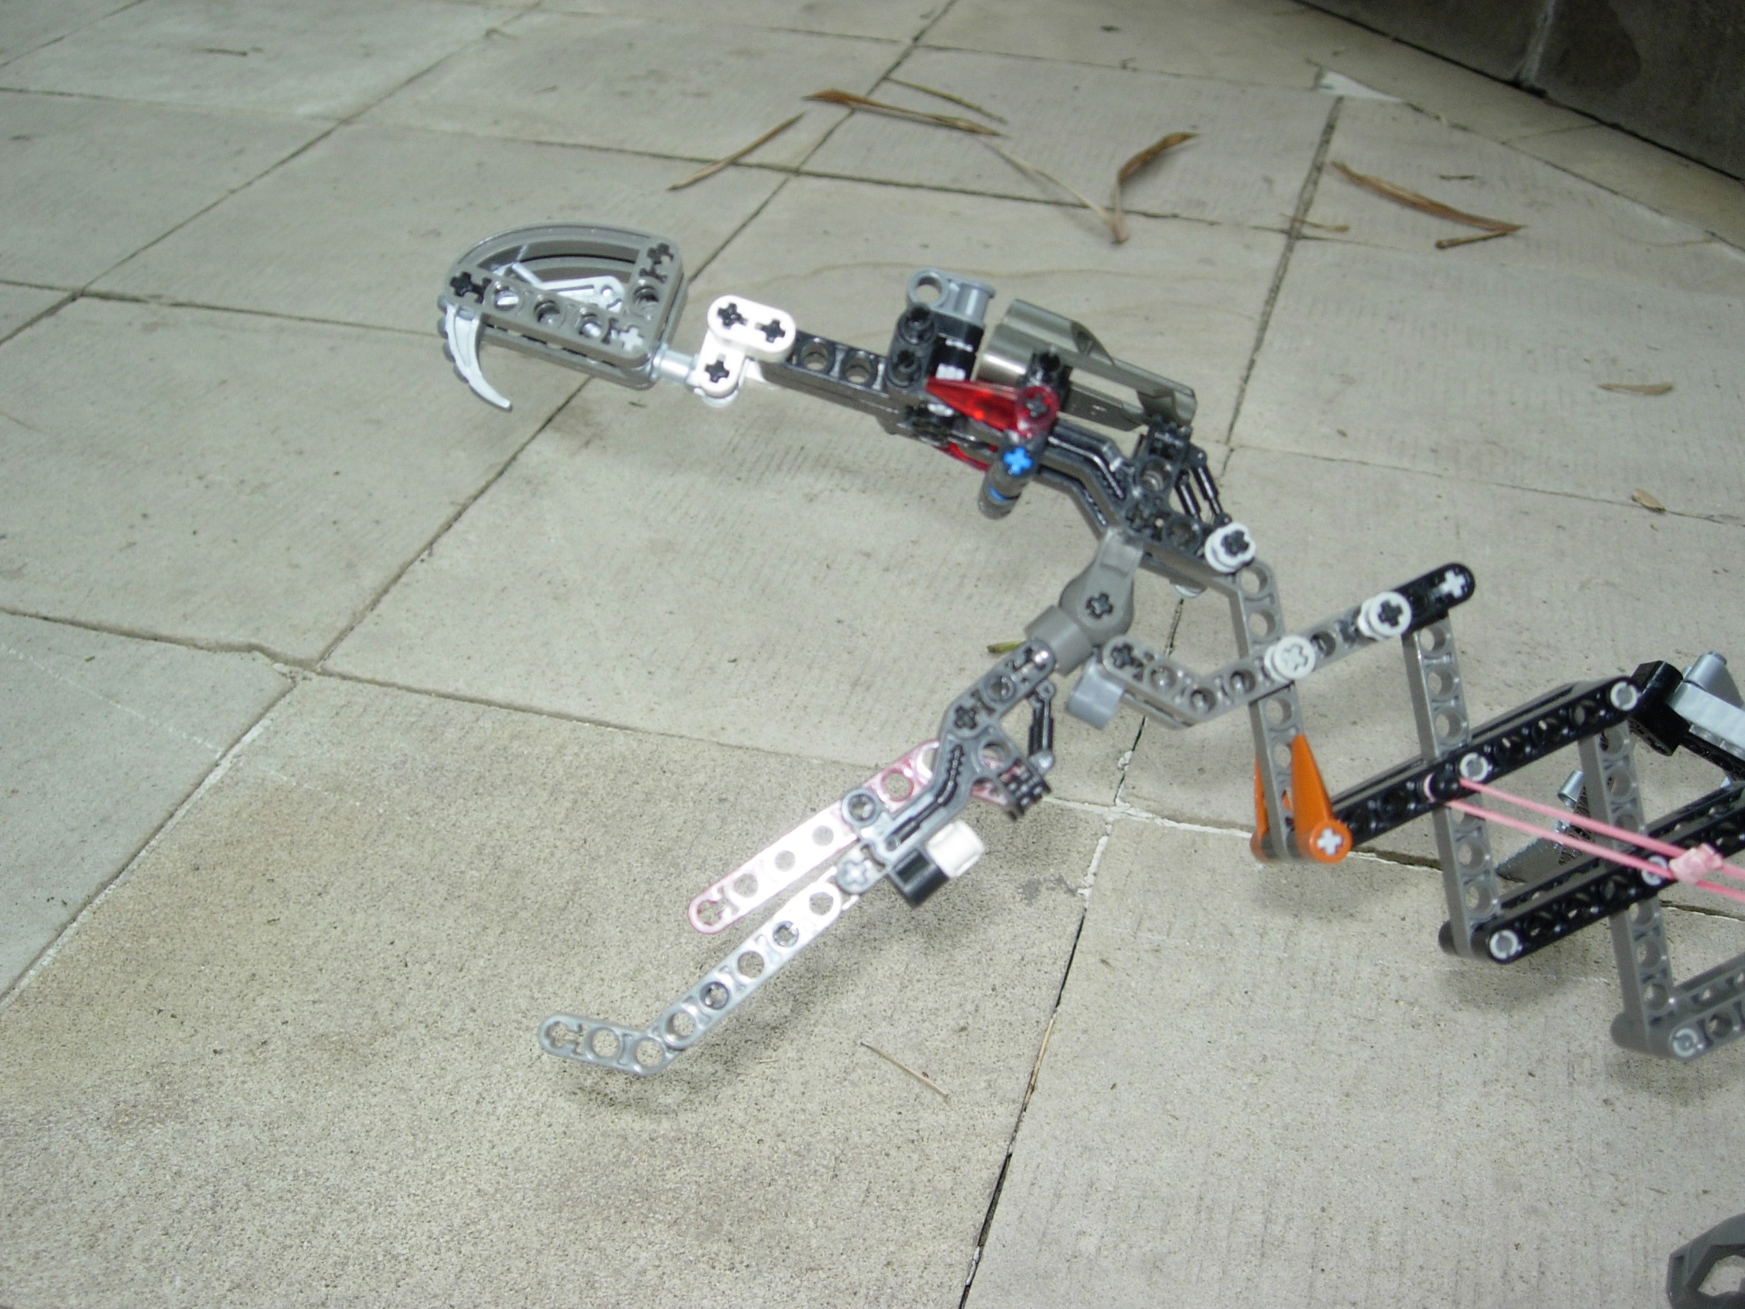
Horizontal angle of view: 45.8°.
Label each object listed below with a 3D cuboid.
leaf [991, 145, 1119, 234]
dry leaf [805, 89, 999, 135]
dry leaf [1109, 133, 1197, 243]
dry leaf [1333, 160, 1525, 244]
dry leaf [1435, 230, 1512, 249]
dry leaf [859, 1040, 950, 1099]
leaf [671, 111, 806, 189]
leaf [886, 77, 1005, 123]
[{"bbox_3d":[0.098,-0.275,1.187,0.010,0.014,0.176,-11,34,-19],"label":"leaf"},{"bbox_3d":[0.017,-0.340,1.294,0.142,0.008,0.014,19,36,27],"label":"dry leaf"},{"bbox_3d":[0.158,-0.275,1.189,0.025,0.014,0.179,13,34,18],"label":"dry leaf"},{"bbox_3d":[0.310,-0.264,1.182,0.024,0.008,0.135,-23,39,-33],"label":"dry leaf"},{"bbox_3d":[0.330,-0.229,1.130,0.052,0.004,0.004,-14,35,-22],"label":"dry leaf"},{"bbox_3d":[0.009,0.115,0.573,0.032,0.002,0.002,26,40,34],"label":"dry leaf"},{"bbox_3d":[-0.077,-0.303,1.235,0.010,0.004,0.162,16,35,22],"label":"leaf"},{"bbox_3d":[0.048,-0.359,1.329,0.009,0.004,0.118,-23,39,-33],"label":"leaf"}]

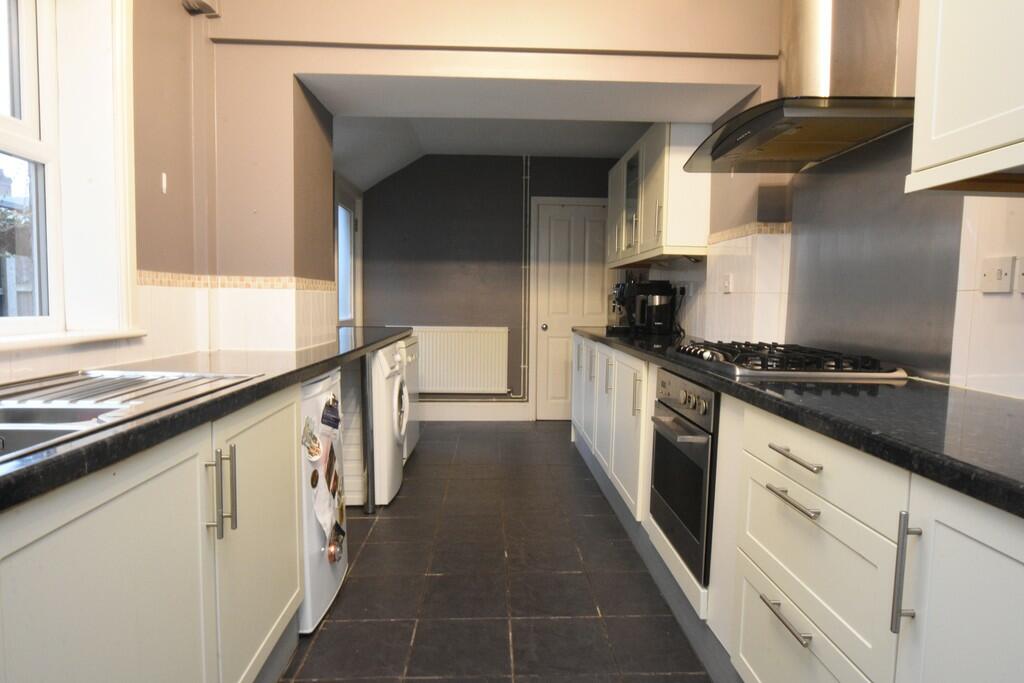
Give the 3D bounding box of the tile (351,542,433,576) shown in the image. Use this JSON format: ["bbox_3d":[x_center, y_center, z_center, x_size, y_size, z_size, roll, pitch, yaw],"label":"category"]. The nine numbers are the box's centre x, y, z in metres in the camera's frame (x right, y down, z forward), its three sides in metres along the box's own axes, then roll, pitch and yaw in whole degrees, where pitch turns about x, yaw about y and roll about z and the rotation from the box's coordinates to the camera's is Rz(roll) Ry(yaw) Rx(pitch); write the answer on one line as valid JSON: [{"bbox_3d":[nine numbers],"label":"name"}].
[{"bbox_3d":[-0.523,0.965,2.406,0.330,0.010,0.298,0,5,-2],"label":"tile"}]

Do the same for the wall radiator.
[{"bbox_3d":[-0.558,0.167,4.930,1.050,0.600,0.090,0,5,-2],"label":"wall radiator"}]

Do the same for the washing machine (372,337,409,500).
[{"bbox_3d":[-0.921,0.465,3.226,0.600,0.850,0.600,0,5,-2],"label":"washing machine"}]

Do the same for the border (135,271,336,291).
[{"bbox_3d":[-1.139,-0.261,2.425,0.415,0.061,1.030,0,5,-2],"label":"border"}]

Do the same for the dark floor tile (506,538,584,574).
[{"bbox_3d":[0.138,0.968,2.416,0.331,0.010,0.311,0,4,-2],"label":"dark floor tile"}]

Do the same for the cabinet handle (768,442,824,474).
[{"bbox_3d":[0.572,0.234,1.087,0.036,0.014,0.173,0,5,-2],"label":"cabinet handle"}]

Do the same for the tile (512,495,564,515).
[{"bbox_3d":[0.120,0.924,3.013,0.336,0.010,0.298,0,5,-2],"label":"tile"}]

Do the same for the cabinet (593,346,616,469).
[{"bbox_3d":[0.803,0.368,3.059,0.570,0.704,0.480,0,5,-2],"label":"cabinet"}]

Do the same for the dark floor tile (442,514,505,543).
[{"bbox_3d":[-0.203,0.948,2.703,0.333,0.010,0.298,0,5,-2],"label":"dark floor tile"}]

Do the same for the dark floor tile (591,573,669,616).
[{"bbox_3d":[0.463,1.002,2.134,0.281,0.010,0.298,0,5,-2],"label":"dark floor tile"}]

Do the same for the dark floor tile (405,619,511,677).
[{"bbox_3d":[-0.168,1.024,1.811,0.333,0.010,0.298,0,5,-2],"label":"dark floor tile"}]

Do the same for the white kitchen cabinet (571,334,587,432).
[{"bbox_3d":[0.787,0.331,4.094,0.570,0.727,0.480,0,4,-2],"label":"white kitchen cabinet"}]

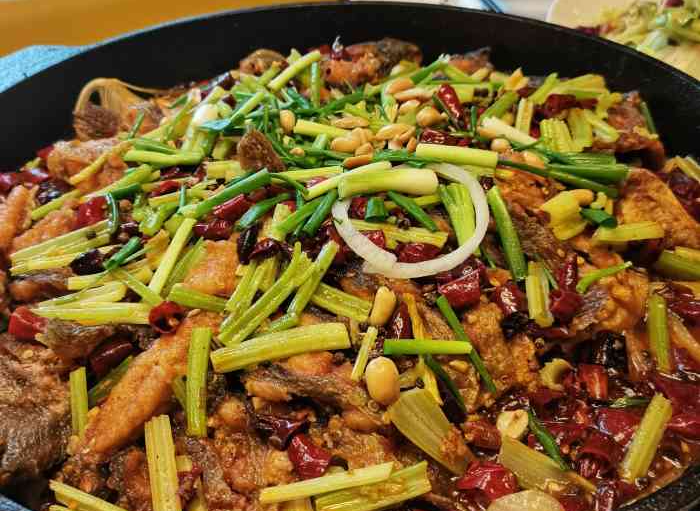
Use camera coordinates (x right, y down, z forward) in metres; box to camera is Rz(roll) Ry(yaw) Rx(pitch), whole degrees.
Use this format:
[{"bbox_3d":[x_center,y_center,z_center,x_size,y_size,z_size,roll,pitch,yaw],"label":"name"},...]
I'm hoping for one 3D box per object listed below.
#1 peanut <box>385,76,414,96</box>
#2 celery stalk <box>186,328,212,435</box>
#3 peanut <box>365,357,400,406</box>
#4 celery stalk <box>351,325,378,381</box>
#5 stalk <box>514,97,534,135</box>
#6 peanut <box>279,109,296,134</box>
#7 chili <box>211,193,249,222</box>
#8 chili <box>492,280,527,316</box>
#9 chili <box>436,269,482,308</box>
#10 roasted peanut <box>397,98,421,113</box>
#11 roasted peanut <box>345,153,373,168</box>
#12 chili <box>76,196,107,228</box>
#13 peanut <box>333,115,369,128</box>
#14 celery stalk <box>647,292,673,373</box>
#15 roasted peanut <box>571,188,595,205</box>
[{"bbox_3d":[0.026,-0.088,0.362,0.015,0.006,0.007,-20,43,-16],"label":"peanut"},{"bbox_3d":[-0.043,0.035,0.201,0.006,0.005,0.039,-5,38,-5],"label":"celery stalk"},{"bbox_3d":[0.010,0.039,0.216,0.010,0.009,0.016,-3,52,-2],"label":"peanut"},{"bbox_3d":[0.005,0.029,0.209,0.003,0.003,0.020,8,38,12],"label":"celery stalk"},{"bbox_3d":[0.083,-0.066,0.335,0.007,0.005,0.035,9,45,13],"label":"stalk"},{"bbox_3d":[-0.029,-0.063,0.331,0.008,0.007,0.013,0,54,2],"label":"peanut"},{"bbox_3d":[-0.051,-0.021,0.297,0.016,0.006,0.007,-32,47,-22],"label":"chili"},{"bbox_3d":[0.058,0.015,0.257,0.009,0.008,0.013,-13,49,-13],"label":"chili"},{"bbox_3d":[0.036,0.011,0.232,0.013,0.009,0.011,-10,38,-11],"label":"chili"},{"bbox_3d":[0.029,-0.074,0.347,0.013,0.007,0.008,-24,44,-26],"label":"roasted peanut"},{"bbox_3d":[0.004,-0.041,0.306,0.013,0.004,0.005,-12,41,-12],"label":"roasted peanut"},{"bbox_3d":[-0.102,-0.018,0.276,0.013,0.009,0.009,-11,39,-13],"label":"chili"},{"bbox_3d":[0.000,-0.060,0.318,0.016,0.004,0.006,2,39,5],"label":"peanut"},{"bbox_3d":[0.110,0.027,0.249,0.007,0.006,0.035,7,45,11],"label":"celery stalk"},{"bbox_3d":[0.097,-0.025,0.294,0.010,0.004,0.005,-15,42,-24],"label":"roasted peanut"}]

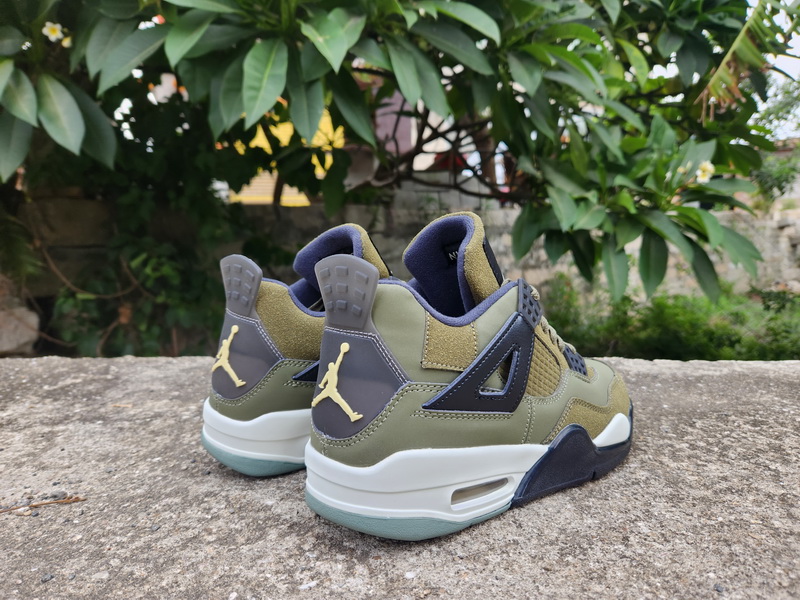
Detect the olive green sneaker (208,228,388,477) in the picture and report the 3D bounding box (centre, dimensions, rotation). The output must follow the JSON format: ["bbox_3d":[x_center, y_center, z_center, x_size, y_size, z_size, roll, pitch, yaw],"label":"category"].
[{"bbox_3d":[-0.016,0.029,0.462,0.300,0.176,0.112,-1,3,-37],"label":"olive green sneaker"}]

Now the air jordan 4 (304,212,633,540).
[{"bbox_3d":[0.069,0.033,0.380,0.300,0.176,0.112,-2,3,-40],"label":"air jordan 4"}]

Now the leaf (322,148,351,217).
[{"bbox_3d":[-0.179,-0.332,1.500,0.075,0.195,0.040,0,3,-11],"label":"leaf"}]

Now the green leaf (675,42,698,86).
[{"bbox_3d":[0.943,-0.779,1.750,0.078,0.155,0.045,1,3,11],"label":"green leaf"}]

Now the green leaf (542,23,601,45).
[{"bbox_3d":[0.516,-0.802,1.600,0.180,0.060,0.065,1,3,0],"label":"green leaf"}]

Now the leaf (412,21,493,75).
[{"bbox_3d":[0.136,-0.639,1.350,0.250,0.068,0.035,31,-11,19],"label":"leaf"}]

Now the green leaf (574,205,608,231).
[{"bbox_3d":[0.574,-0.248,1.600,0.140,0.062,0.035,-37,-2,-41],"label":"green leaf"}]

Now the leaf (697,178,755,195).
[{"bbox_3d":[1.072,-0.374,1.750,0.200,0.055,0.070,0,3,-6],"label":"leaf"}]

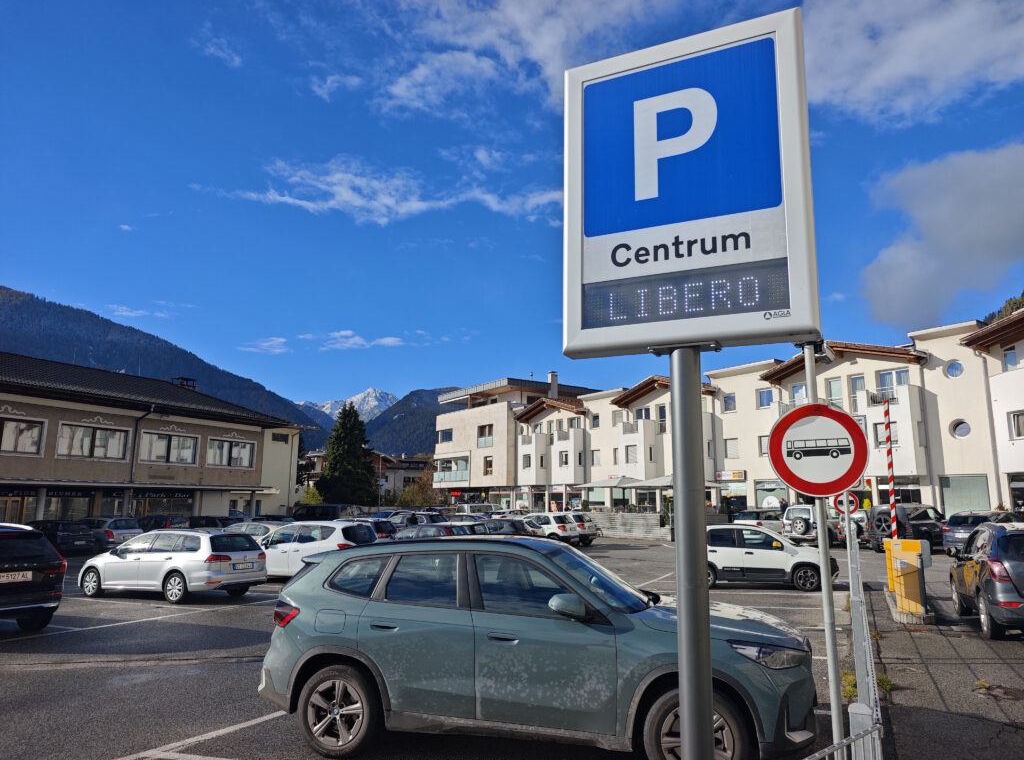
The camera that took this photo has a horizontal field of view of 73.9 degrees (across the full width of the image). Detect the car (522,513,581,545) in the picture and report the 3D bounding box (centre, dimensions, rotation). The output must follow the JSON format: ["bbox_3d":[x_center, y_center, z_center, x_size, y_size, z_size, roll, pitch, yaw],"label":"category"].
[{"bbox_3d":[1.131,7.420,33.702,4.150,1.610,1.755,-7,-13,37],"label":"car"}]

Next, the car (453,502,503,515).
[{"bbox_3d":[-1.874,10.955,53.922,4.900,2.000,1.900,8,-13,-37],"label":"car"}]

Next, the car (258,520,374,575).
[{"bbox_3d":[-6.147,4.881,19.751,4.290,1.600,1.810,-4,-11,25],"label":"car"}]

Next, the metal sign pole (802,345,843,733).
[{"bbox_3d":[1.914,1.200,4.130,0.062,2.900,0.062,-3,-11,20],"label":"metal sign pole"}]

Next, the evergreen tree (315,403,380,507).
[{"bbox_3d":[-17.233,8.656,71.563,6.695,12.803,6.695,0,-10,0],"label":"evergreen tree"}]

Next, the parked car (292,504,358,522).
[{"bbox_3d":[-11.747,8.664,41.573,4.900,1.960,1.900,-5,-11,26],"label":"parked car"}]

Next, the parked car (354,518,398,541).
[{"bbox_3d":[-6.130,5.481,22.987,4.450,1.560,1.800,-3,-11,21],"label":"parked car"}]

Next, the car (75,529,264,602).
[{"bbox_3d":[-7.789,4.170,15.576,4.560,1.490,1.800,-4,-11,24],"label":"car"}]

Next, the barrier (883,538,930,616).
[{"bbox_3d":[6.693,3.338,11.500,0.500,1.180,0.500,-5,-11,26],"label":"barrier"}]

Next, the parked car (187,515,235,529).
[{"bbox_3d":[-15.119,7.316,32.904,4.300,1.480,1.770,-5,-11,26],"label":"parked car"}]

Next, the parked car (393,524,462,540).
[{"bbox_3d":[-3.362,5.473,22.264,4.100,1.480,1.710,-5,-11,26],"label":"parked car"}]

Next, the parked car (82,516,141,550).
[{"bbox_3d":[-19.525,7.267,32.075,4.300,1.530,1.780,-5,-12,29],"label":"parked car"}]

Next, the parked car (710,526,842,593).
[{"bbox_3d":[6.108,4.357,17.192,3.700,1.570,1.670,-3,-10,16],"label":"parked car"}]

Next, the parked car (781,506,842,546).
[{"bbox_3d":[15.685,7.235,33.727,4.600,1.870,1.860,7,-12,-32],"label":"parked car"}]

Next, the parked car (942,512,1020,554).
[{"bbox_3d":[19.775,6.298,27.892,4.700,1.640,1.880,7,-12,-33],"label":"parked car"}]

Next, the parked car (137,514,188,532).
[{"bbox_3d":[-18.011,7.557,33.942,4.100,1.630,1.770,-5,-11,28],"label":"parked car"}]

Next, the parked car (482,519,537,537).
[{"bbox_3d":[-1.462,6.386,27.662,4.200,1.450,1.760,-5,-11,27],"label":"parked car"}]

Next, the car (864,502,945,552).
[{"bbox_3d":[18.447,6.697,30.723,4.700,1.970,1.990,7,-12,-31],"label":"car"}]

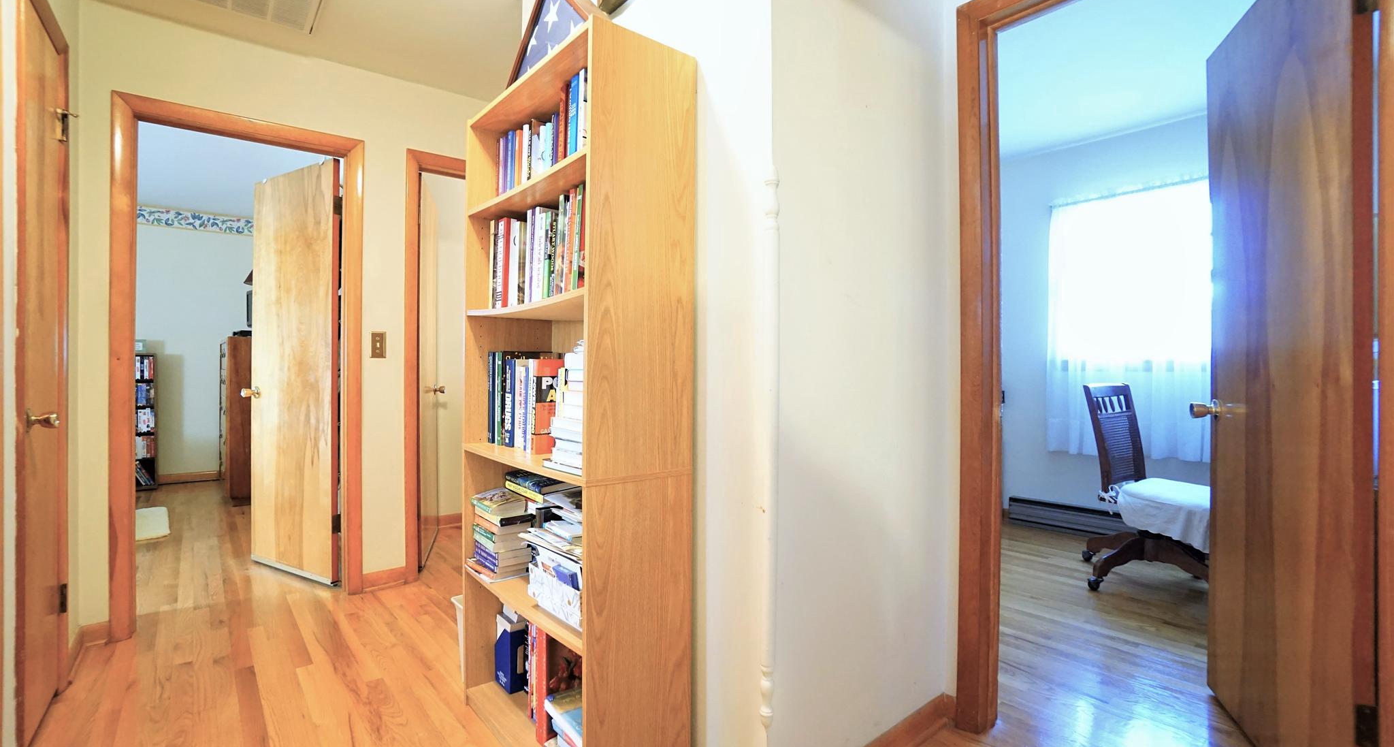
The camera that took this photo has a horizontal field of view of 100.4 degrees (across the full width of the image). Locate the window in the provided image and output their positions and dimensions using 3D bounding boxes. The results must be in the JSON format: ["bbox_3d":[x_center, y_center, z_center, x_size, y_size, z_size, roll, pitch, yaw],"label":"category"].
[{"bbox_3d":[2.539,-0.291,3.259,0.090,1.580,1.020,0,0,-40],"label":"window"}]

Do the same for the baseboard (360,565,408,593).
[{"bbox_3d":[-1.507,0.984,2.797,0.195,0.086,0.022,0,0,-40],"label":"baseboard"}]

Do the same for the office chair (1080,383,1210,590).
[{"bbox_3d":[2.225,0.556,2.774,0.550,0.960,0.620,0,0,-31],"label":"office chair"}]

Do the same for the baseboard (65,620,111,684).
[{"bbox_3d":[-2.176,0.982,2.071,0.085,0.088,0.360,0,0,-40],"label":"baseboard"}]

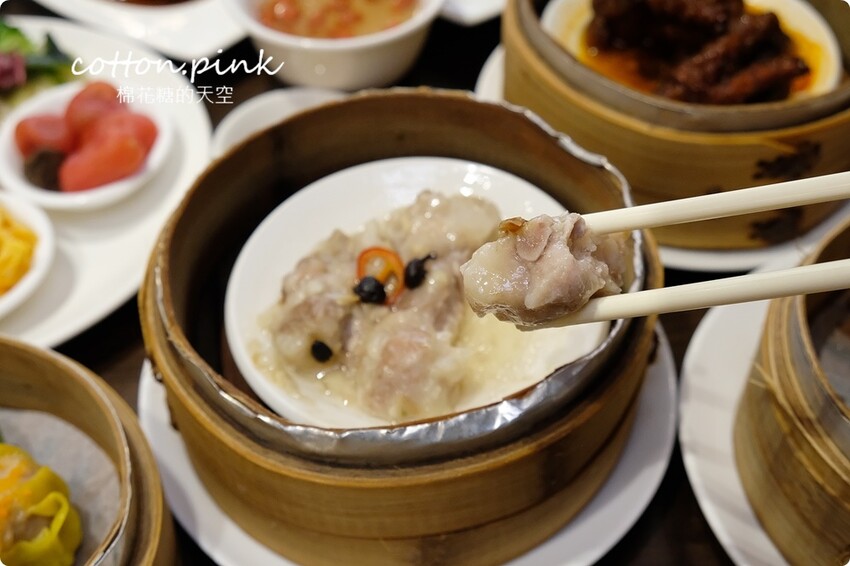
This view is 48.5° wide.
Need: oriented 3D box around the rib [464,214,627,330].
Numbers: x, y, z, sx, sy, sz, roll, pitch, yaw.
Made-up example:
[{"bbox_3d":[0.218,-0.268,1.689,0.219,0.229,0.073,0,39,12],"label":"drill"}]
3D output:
[{"bbox_3d":[0.033,-0.004,0.268,0.045,0.028,0.031,-10,50,-6],"label":"rib"}]

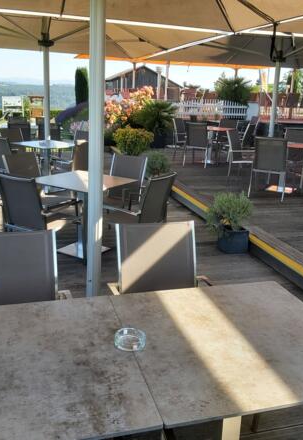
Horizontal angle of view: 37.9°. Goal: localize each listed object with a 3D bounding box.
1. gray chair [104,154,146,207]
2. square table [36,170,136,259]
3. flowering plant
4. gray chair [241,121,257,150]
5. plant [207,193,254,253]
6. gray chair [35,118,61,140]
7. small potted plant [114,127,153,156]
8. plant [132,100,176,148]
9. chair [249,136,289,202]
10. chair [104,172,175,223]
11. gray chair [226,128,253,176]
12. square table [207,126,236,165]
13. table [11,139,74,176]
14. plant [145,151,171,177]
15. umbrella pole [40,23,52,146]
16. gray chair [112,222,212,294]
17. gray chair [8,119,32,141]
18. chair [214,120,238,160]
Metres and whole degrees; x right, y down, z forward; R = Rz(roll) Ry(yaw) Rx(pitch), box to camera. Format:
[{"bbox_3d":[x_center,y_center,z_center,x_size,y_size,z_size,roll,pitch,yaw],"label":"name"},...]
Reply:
[{"bbox_3d":[-0.407,-0.271,5.071,0.570,0.890,0.620,10,18,25],"label":"gray chair"},{"bbox_3d":[-0.677,-0.033,4.479,0.790,0.745,0.790,11,18,27],"label":"square table"},{"bbox_3d":[-0.737,-2.977,12.992,1.500,1.700,1.500,2,16,0],"label":"flowering plant"},{"bbox_3d":[1.900,-1.612,9.450,0.600,0.880,0.560,10,18,24],"label":"gray chair"},{"bbox_3d":[0.854,0.040,4.733,0.450,0.580,0.430,-3,18,-18],"label":"plant"},{"bbox_3d":[-2.163,-1.575,8.992,0.560,0.880,0.660,-4,18,-21],"label":"gray chair"},{"bbox_3d":[-0.370,-1.417,9.065,0.820,0.900,0.820,2,16,0],"label":"small potted plant"},{"bbox_3d":[0.080,-2.528,11.758,1.150,1.220,1.150,2,16,0],"label":"plant"},{"bbox_3d":[1.742,-0.749,6.363,0.560,0.880,0.660,11,19,25],"label":"chair"},{"bbox_3d":[-0.177,-0.026,4.261,0.620,0.890,0.570,12,18,29],"label":"chair"},{"bbox_3d":[1.597,-1.033,7.269,0.660,0.880,0.560,12,19,27],"label":"gray chair"},{"bbox_3d":[1.323,-1.612,9.613,0.790,0.745,0.790,11,18,27],"label":"square table"},{"bbox_3d":[-1.737,-0.878,7.268,0.790,0.745,0.790,12,18,30],"label":"table"},{"bbox_3d":[0.098,-0.745,7.171,0.480,0.690,0.480,2,16,0],"label":"plant"},{"bbox_3d":[-1.549,-1.655,6.578,0.110,2.500,0.110,-3,18,-18],"label":"umbrella pole"},{"bbox_3d":[0.092,0.515,2.437,0.560,0.880,0.600,-2,17,-16],"label":"gray chair"},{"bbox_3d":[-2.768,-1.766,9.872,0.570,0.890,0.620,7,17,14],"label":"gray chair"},{"bbox_3d":[1.718,-1.826,10.097,0.570,0.890,0.620,7,17,13],"label":"chair"}]

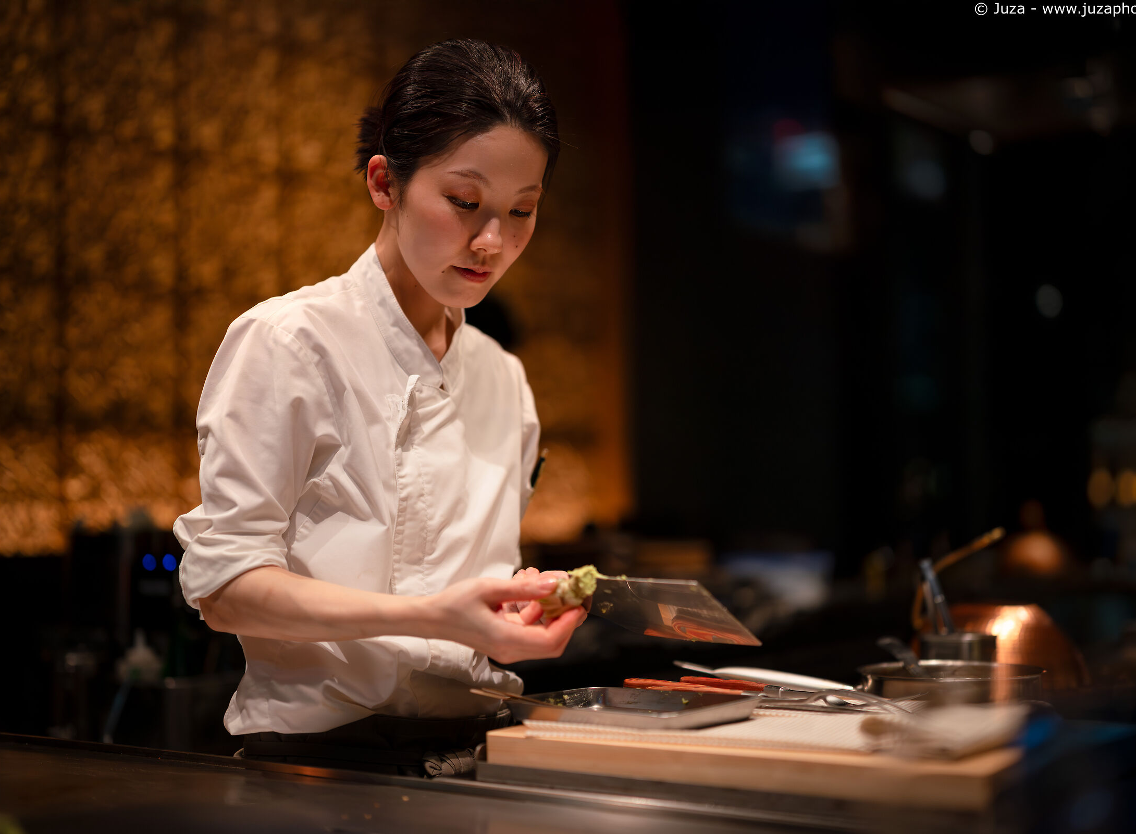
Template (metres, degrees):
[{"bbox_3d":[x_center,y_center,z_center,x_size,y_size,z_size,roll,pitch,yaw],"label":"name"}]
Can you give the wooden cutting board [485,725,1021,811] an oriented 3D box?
[{"bbox_3d":[0.197,0.296,1.590,0.437,0.028,0.330,-1,-1,25],"label":"wooden cutting board"}]

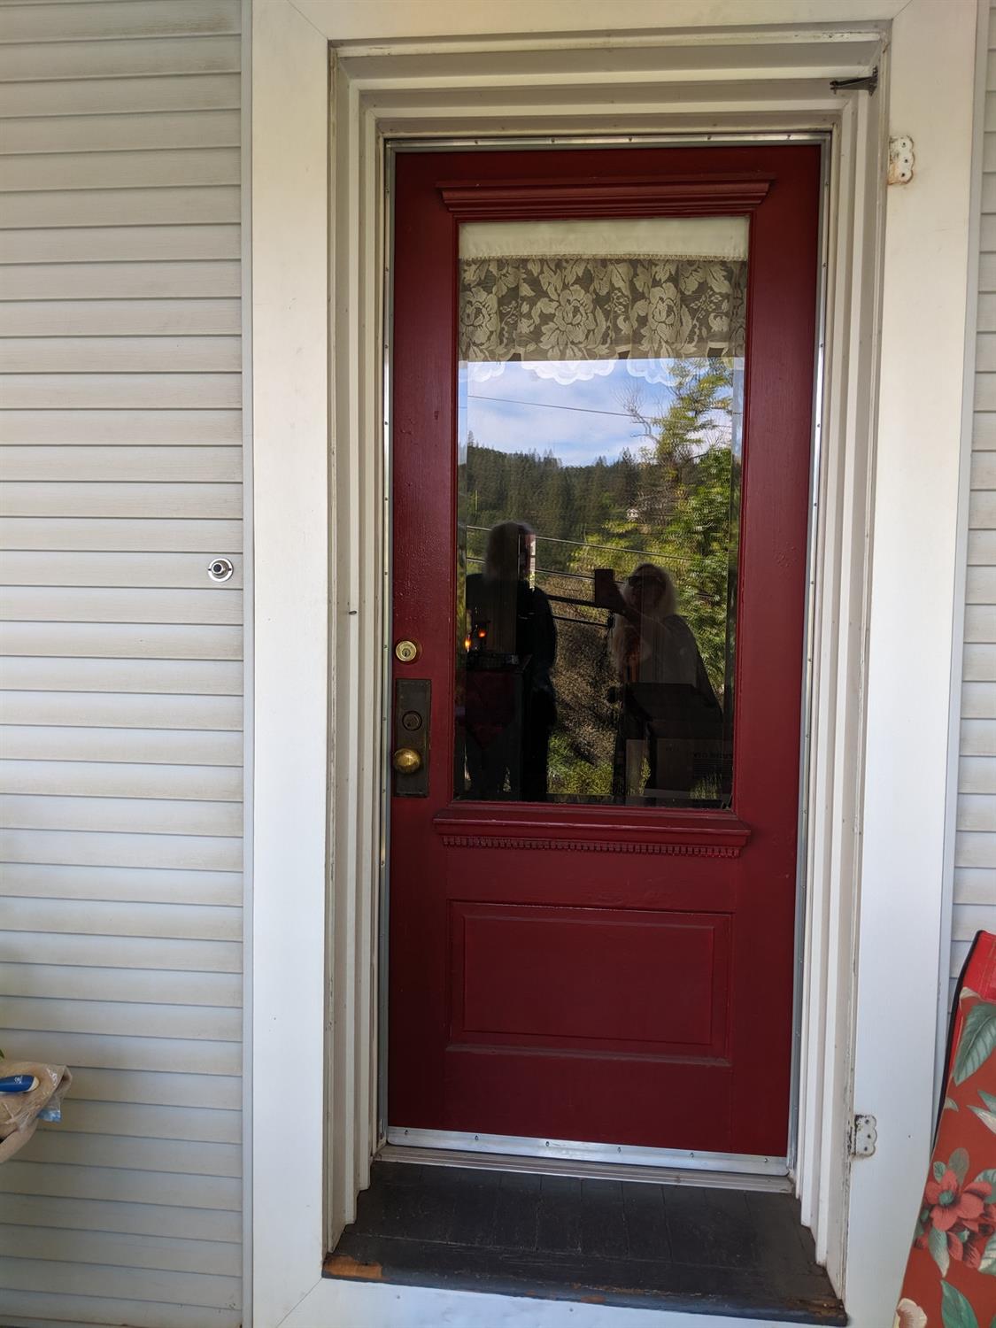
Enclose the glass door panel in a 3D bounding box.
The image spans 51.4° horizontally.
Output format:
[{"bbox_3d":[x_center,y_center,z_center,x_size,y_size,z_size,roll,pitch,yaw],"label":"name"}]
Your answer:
[{"bbox_3d":[0.204,-0.301,2.135,0.585,1.200,0.025,1,3,5],"label":"glass door panel"}]

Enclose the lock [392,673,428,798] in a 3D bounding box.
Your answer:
[{"bbox_3d":[-0.185,0.161,2.157,0.075,0.250,0.070,1,3,5],"label":"lock"}]

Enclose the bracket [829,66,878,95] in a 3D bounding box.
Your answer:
[{"bbox_3d":[0.620,-1.019,1.813,0.075,0.036,0.044,1,3,5],"label":"bracket"}]

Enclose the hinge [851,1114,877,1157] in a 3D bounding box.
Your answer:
[{"bbox_3d":[0.635,0.818,1.796,0.044,0.077,0.010,1,3,5],"label":"hinge"}]

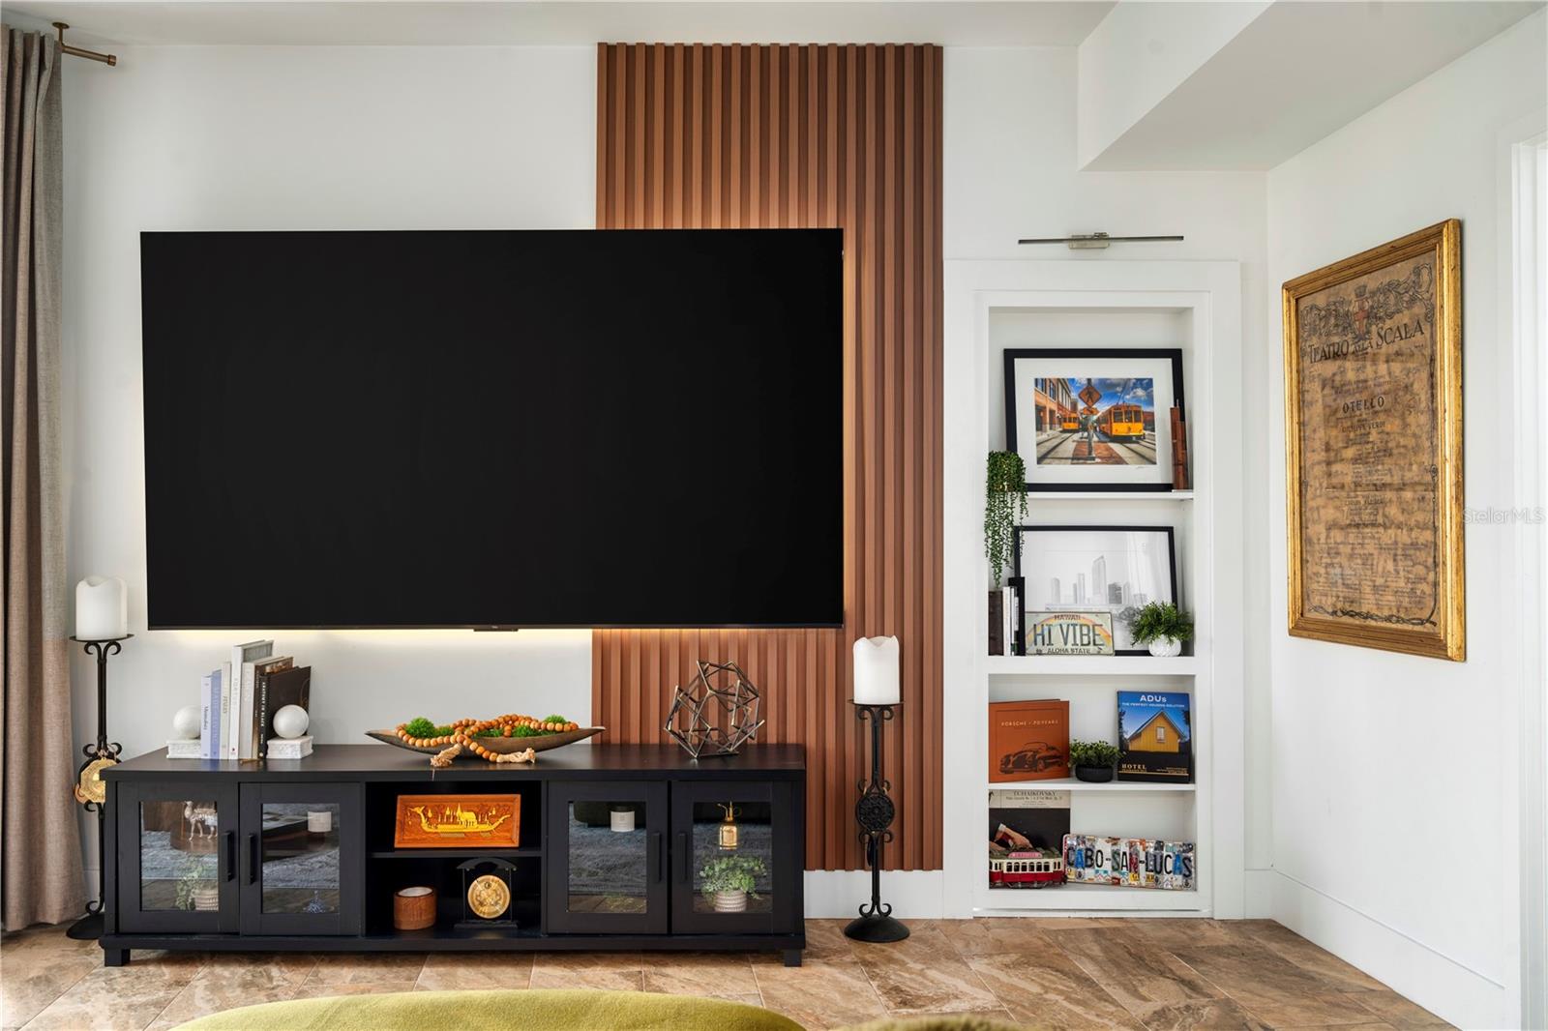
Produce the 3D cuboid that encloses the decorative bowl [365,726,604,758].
[{"bbox_3d":[-0.863,0.675,3.721,0.715,0.087,0.180,0,-1,0],"label":"decorative bowl"}]

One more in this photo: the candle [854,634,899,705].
[{"bbox_3d":[0.316,0.475,3.834,0.141,0.207,0.141,0,-1,0],"label":"candle"}]

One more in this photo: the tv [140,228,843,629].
[{"bbox_3d":[-0.870,-0.268,3.892,2.162,1.235,0.060,0,2,0],"label":"tv"}]

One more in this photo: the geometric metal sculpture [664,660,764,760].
[{"bbox_3d":[-0.179,0.578,3.747,0.303,0.283,0.290,0,-1,0],"label":"geometric metal sculpture"}]

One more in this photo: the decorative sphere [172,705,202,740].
[{"bbox_3d":[-1.749,0.623,3.742,0.101,0.101,0.101,0,-1,0],"label":"decorative sphere"}]

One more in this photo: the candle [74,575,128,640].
[{"bbox_3d":[-2.072,0.286,3.841,0.138,0.188,0.138,0,-1,0],"label":"candle"}]

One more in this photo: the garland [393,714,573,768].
[{"bbox_3d":[-0.856,0.657,3.662,0.539,0.122,0.218,0,-1,0],"label":"garland"}]

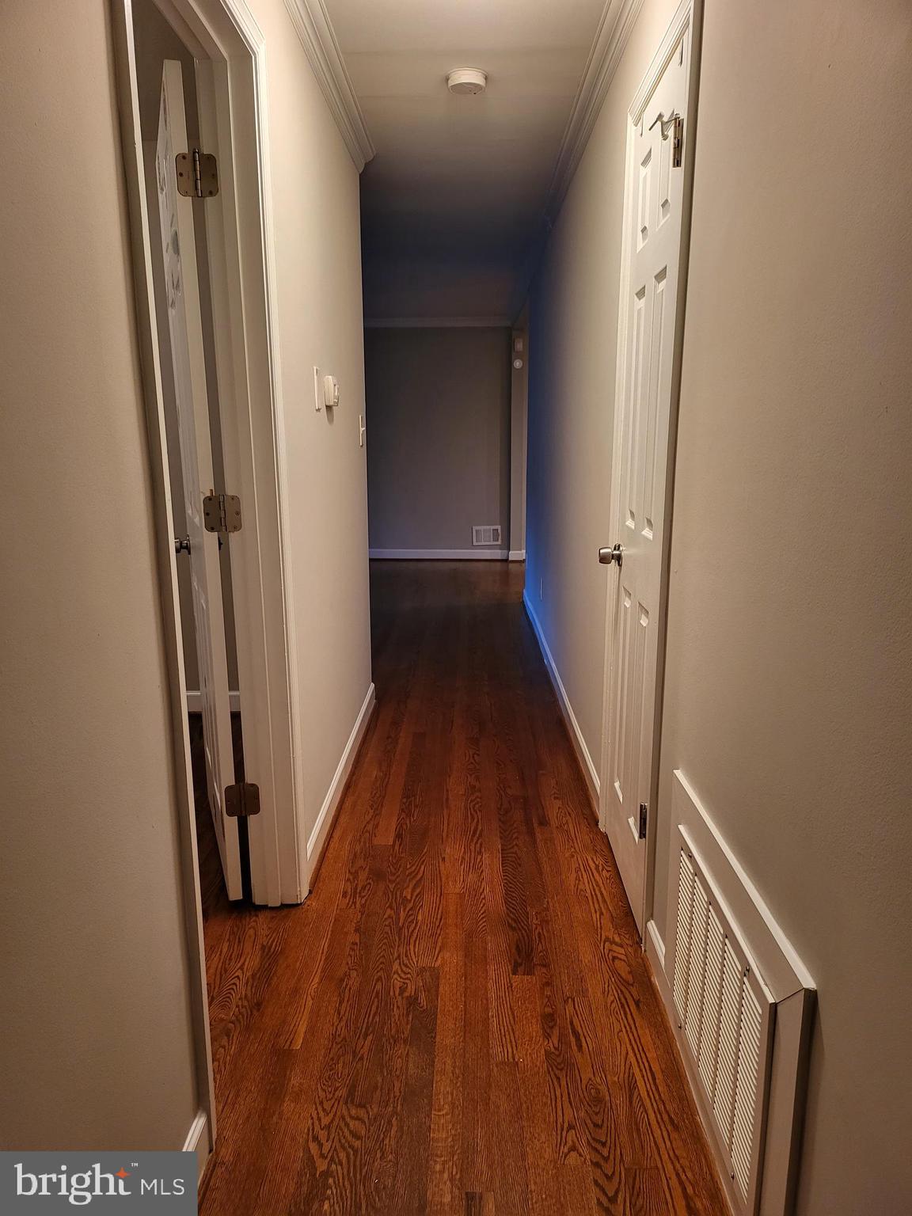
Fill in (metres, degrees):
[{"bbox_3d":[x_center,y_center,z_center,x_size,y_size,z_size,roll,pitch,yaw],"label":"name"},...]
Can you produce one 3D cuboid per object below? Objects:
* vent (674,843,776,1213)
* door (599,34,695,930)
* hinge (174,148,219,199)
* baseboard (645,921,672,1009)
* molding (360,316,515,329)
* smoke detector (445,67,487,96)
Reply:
[{"bbox_3d":[0.458,0.706,1.504,0.014,0.405,0.540,0,12,1],"label":"vent"},{"bbox_3d":[0.486,-0.221,2.181,0.037,2.020,0.560,0,12,1],"label":"door"},{"bbox_3d":[-0.585,-0.981,1.905,0.095,0.102,0.018,0,12,1],"label":"hinge"},{"bbox_3d":[0.474,0.819,1.960,0.018,0.095,0.190,0,12,1],"label":"baseboard"},{"bbox_3d":[-0.173,-2.710,7.977,1.450,0.108,0.085,0,12,1],"label":"molding"},{"bbox_3d":[0.039,-1.765,2.842,0.141,0.048,0.141,0,12,1],"label":"smoke detector"}]

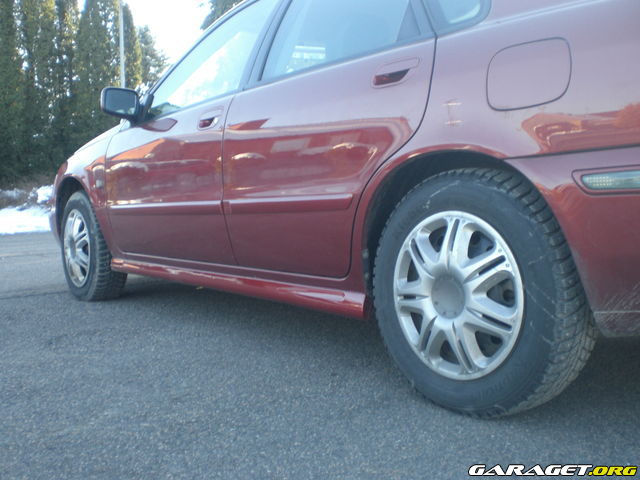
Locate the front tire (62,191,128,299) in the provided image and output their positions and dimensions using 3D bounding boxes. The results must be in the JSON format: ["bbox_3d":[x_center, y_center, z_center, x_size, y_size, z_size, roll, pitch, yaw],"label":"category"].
[{"bbox_3d":[-1.221,0.036,3.790,0.192,0.602,0.602,-4,4,-38],"label":"front tire"}]

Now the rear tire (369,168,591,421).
[{"bbox_3d":[0.391,0.127,1.752,0.192,0.602,0.602,-4,4,-38],"label":"rear tire"}]

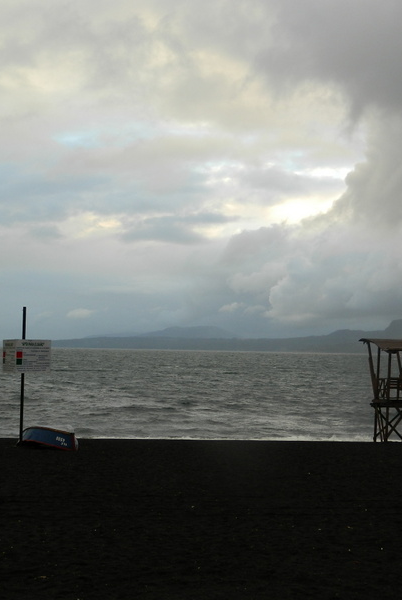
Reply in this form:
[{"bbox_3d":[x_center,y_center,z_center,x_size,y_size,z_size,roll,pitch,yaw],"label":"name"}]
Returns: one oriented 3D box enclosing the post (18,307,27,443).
[{"bbox_3d":[-6.869,2.886,36.640,0.120,5.199,0.120,1,-3,0],"label":"post"}]

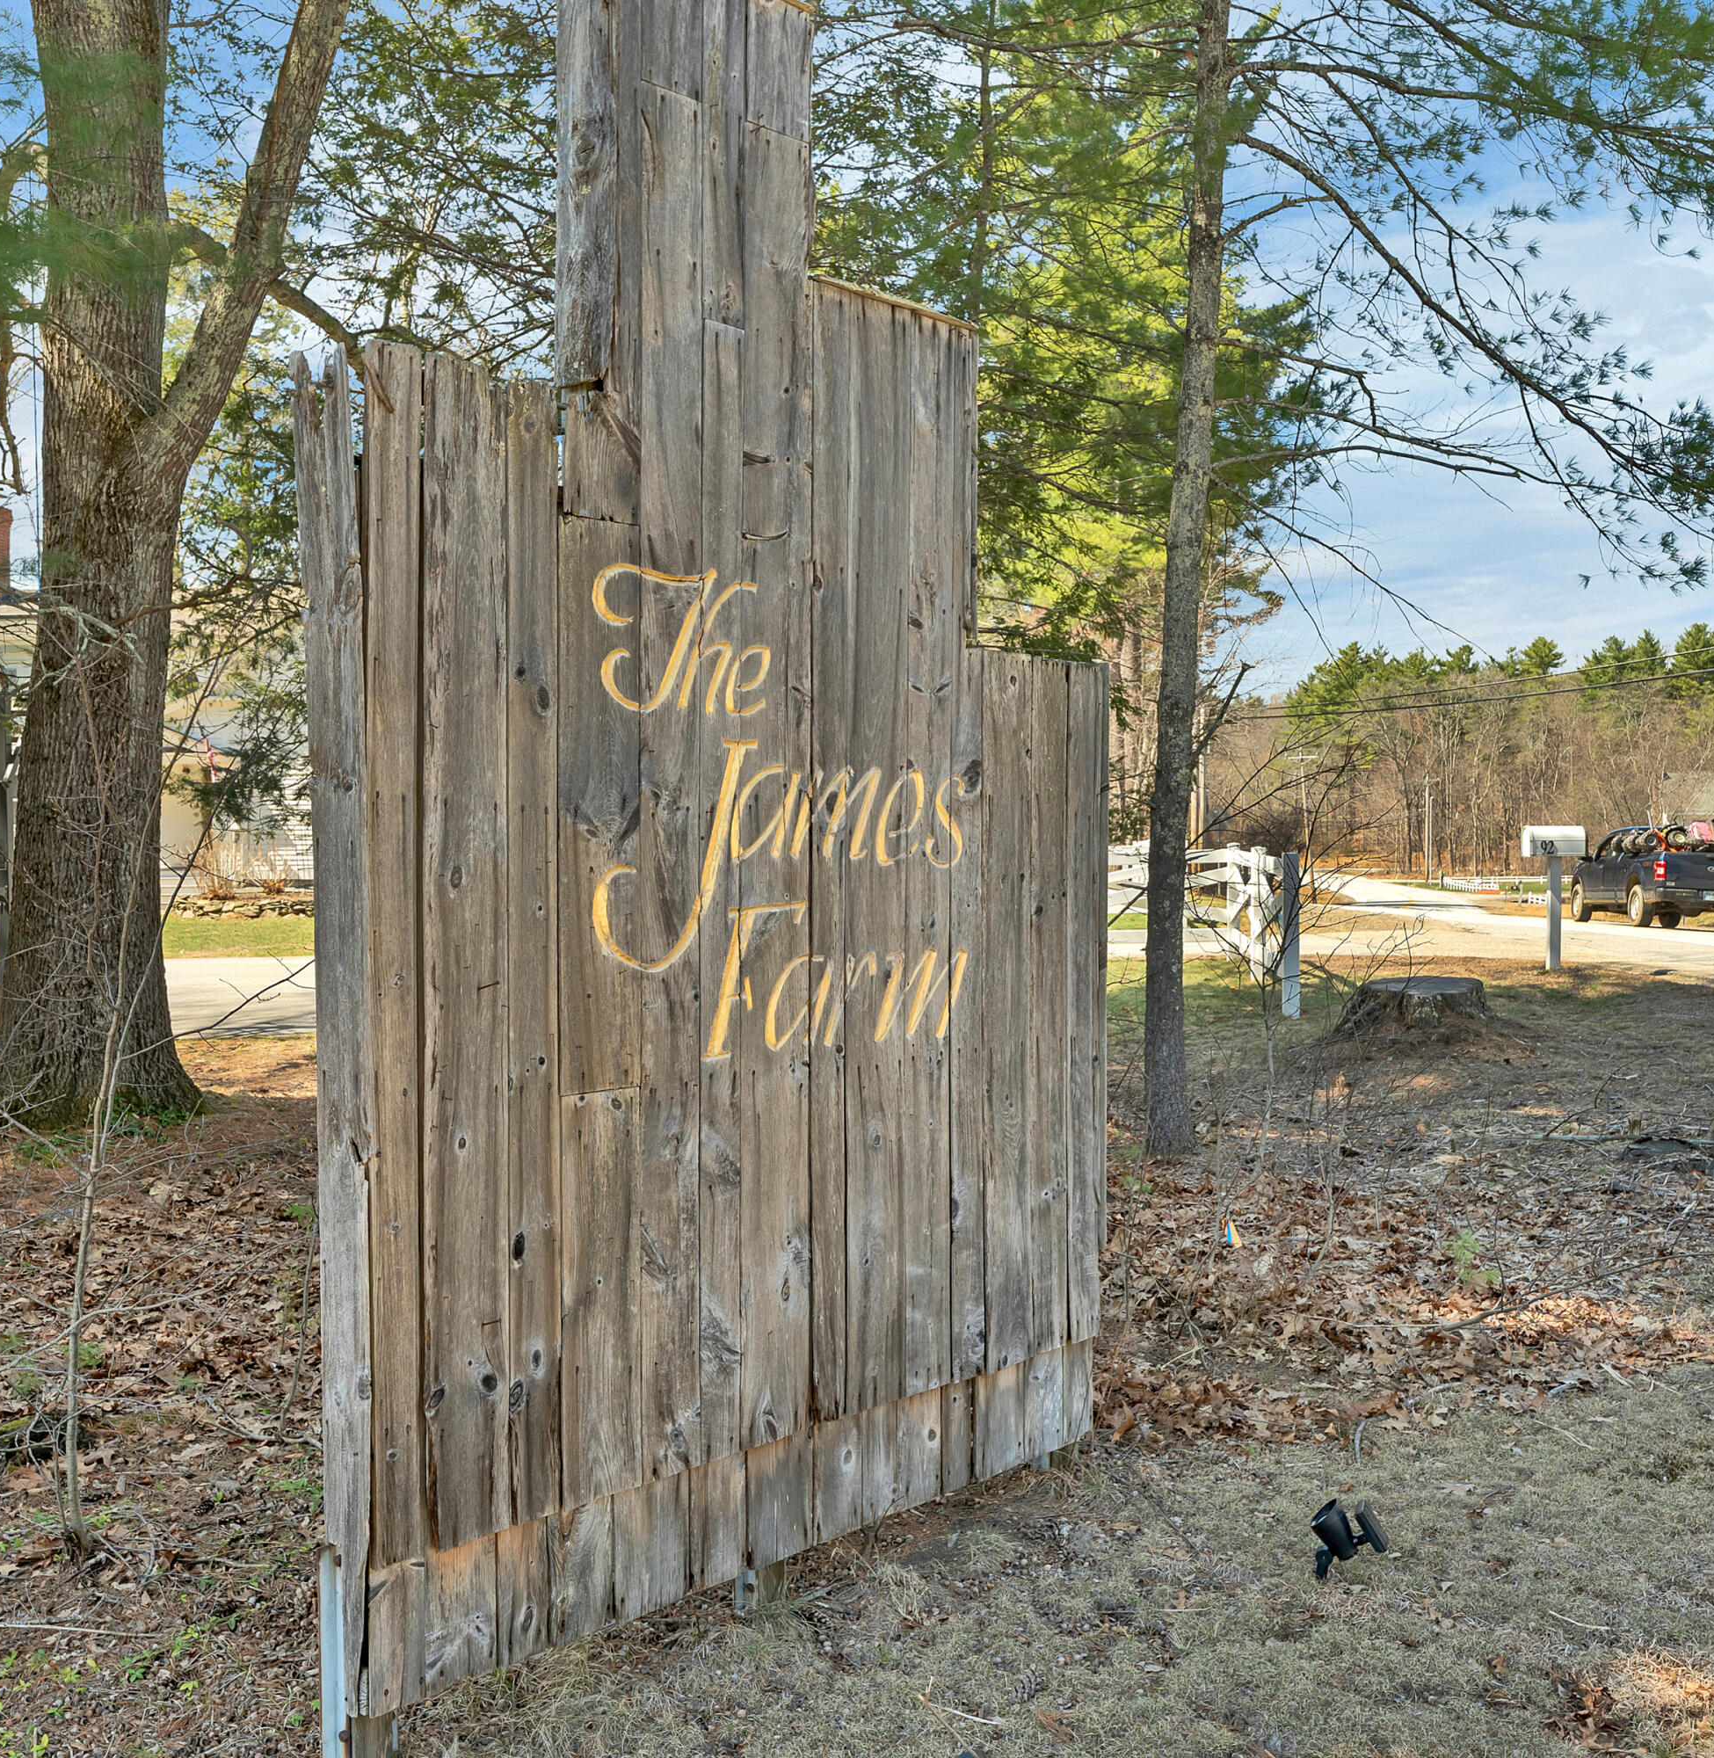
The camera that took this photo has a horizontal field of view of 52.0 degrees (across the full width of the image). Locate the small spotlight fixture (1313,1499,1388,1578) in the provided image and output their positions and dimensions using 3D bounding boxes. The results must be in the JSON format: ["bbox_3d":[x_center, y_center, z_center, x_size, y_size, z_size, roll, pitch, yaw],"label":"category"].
[{"bbox_3d":[0.940,1.260,3.350,0.130,0.145,0.095,1,2,30],"label":"small spotlight fixture"}]

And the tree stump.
[{"bbox_3d":[3.780,0.870,12.000,1.050,0.370,1.000,0,2,0],"label":"tree stump"}]

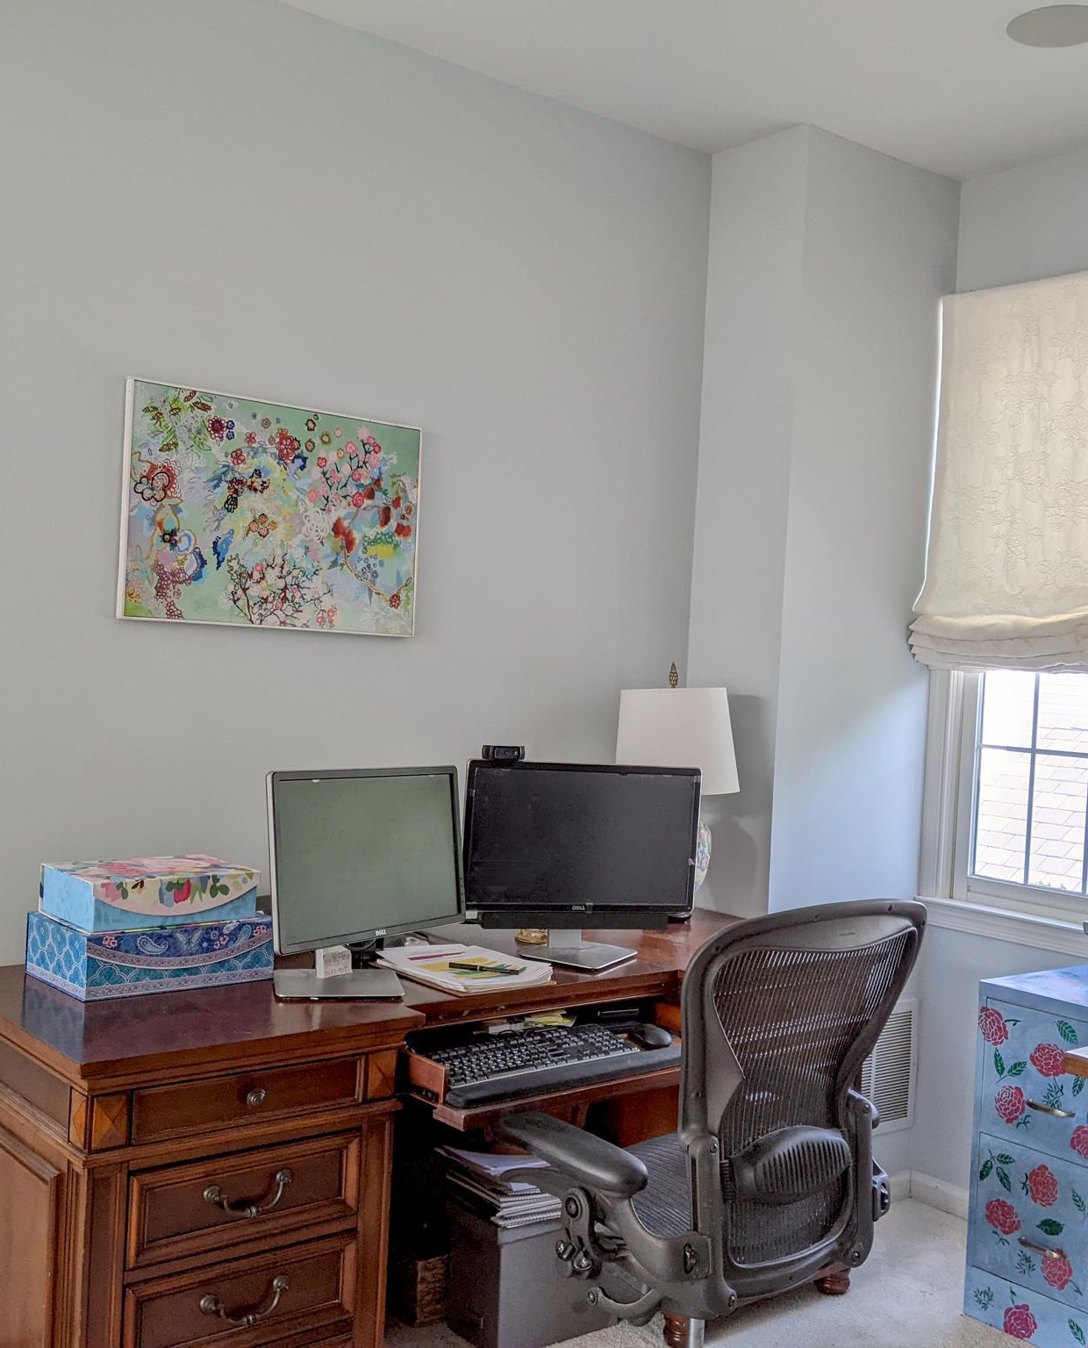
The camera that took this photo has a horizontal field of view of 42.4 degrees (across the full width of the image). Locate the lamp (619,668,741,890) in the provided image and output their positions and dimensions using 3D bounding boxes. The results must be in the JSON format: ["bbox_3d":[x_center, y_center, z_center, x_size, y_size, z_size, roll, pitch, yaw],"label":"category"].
[{"bbox_3d":[0.312,0.283,3.330,0.297,0.607,0.297,3,1,0],"label":"lamp"}]

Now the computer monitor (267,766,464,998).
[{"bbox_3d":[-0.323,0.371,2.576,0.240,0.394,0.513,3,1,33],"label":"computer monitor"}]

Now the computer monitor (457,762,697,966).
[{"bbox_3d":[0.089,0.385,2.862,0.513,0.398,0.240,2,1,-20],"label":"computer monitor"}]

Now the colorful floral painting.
[{"bbox_3d":[-0.548,-0.326,2.911,0.663,0.463,0.032,2,1,-38],"label":"colorful floral painting"}]

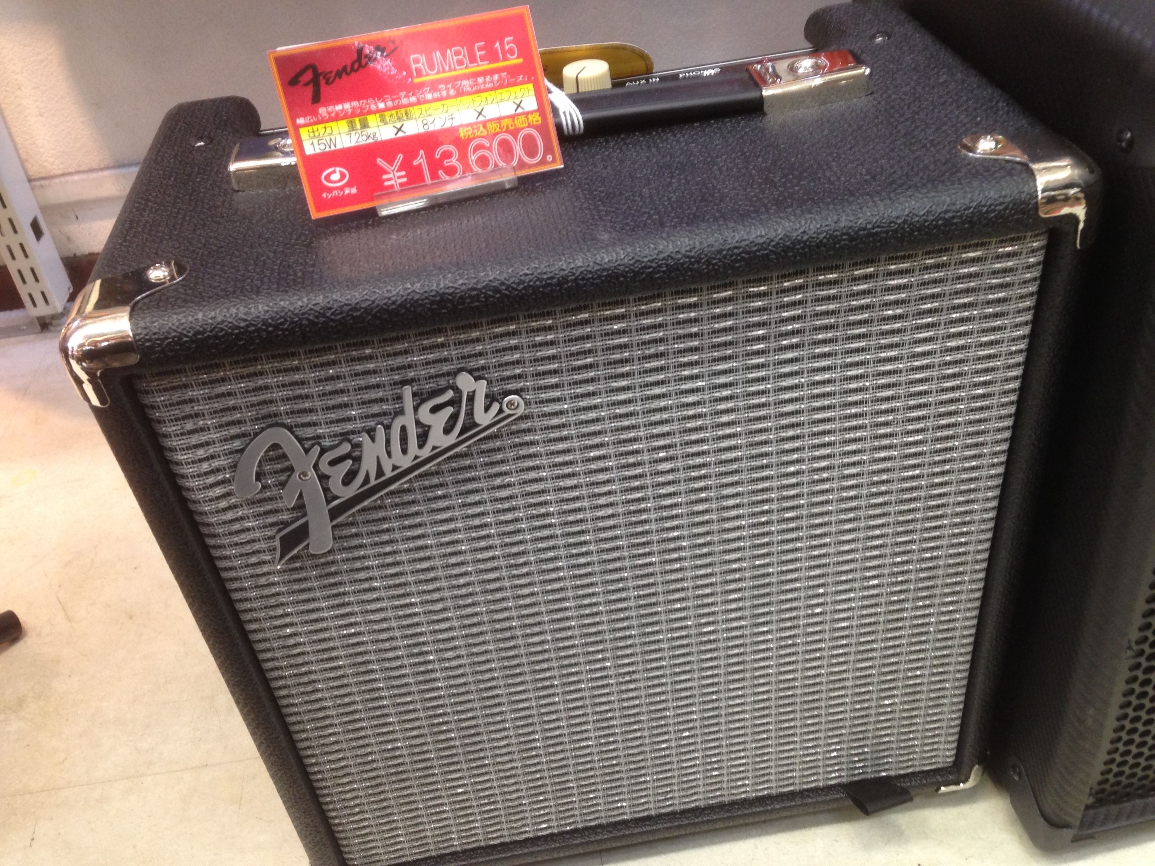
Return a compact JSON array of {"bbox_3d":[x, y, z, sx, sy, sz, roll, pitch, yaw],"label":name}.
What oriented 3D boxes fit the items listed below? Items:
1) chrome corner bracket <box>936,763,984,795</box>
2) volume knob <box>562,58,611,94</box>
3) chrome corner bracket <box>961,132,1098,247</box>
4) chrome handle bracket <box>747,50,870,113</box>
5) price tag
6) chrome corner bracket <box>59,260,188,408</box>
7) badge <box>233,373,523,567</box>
[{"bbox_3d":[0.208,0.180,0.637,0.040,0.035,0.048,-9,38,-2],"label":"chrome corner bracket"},{"bbox_3d":[0.005,-0.166,0.528,0.024,0.017,0.024,-5,38,4],"label":"volume knob"},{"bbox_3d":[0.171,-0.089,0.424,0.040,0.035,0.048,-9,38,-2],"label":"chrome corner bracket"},{"bbox_3d":[0.101,-0.154,0.480,0.048,0.013,0.028,-9,38,-2],"label":"chrome handle bracket"},{"bbox_3d":[-0.061,-0.126,0.430,0.102,0.063,0.002,-15,12,-12],"label":"price tag"},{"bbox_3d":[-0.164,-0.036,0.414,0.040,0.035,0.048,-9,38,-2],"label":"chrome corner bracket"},{"bbox_3d":[-0.077,0.014,0.439,0.119,0.083,0.005,-9,38,-2],"label":"badge"}]

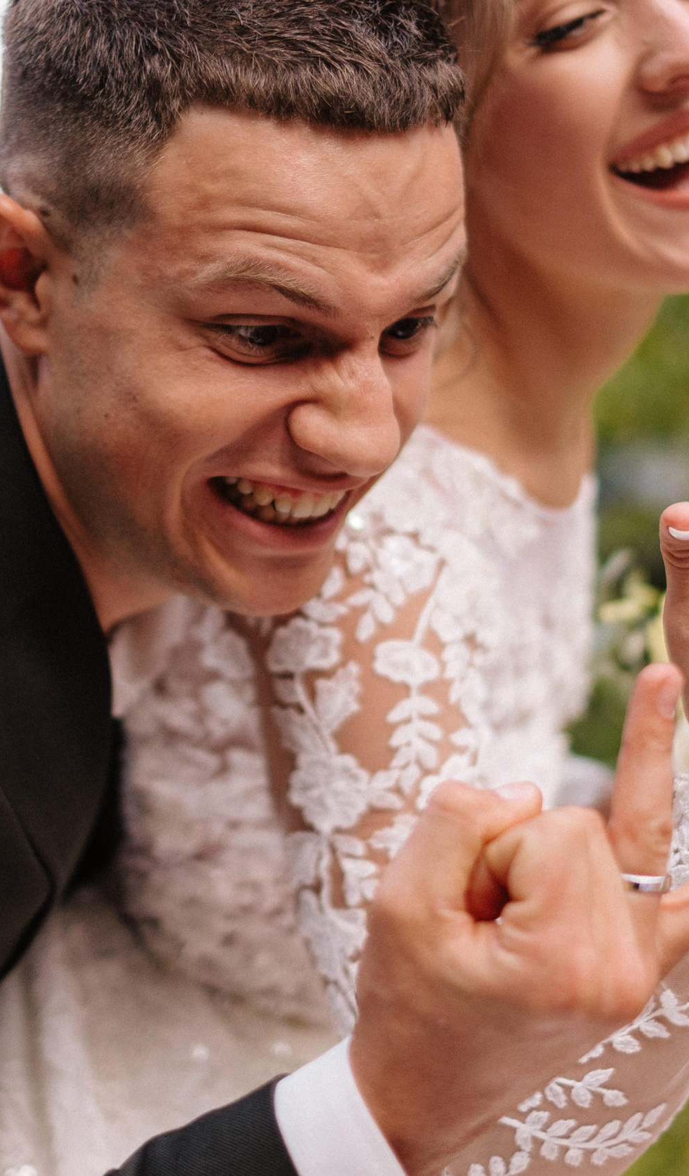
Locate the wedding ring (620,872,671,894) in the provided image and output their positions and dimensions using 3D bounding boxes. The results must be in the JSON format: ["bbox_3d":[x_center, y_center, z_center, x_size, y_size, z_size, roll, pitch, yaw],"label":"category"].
[{"bbox_3d":[0.093,0.094,0.825,0.021,0.005,0.021,4,-1,6],"label":"wedding ring"}]

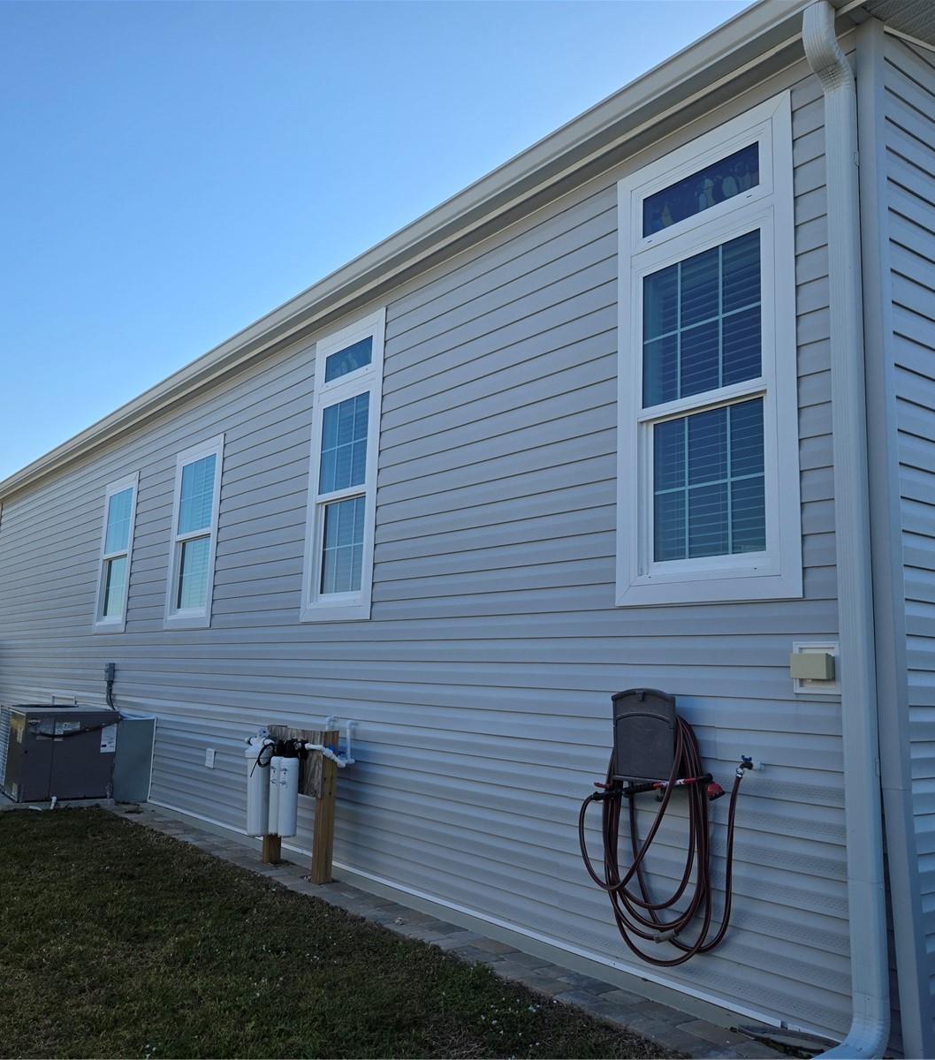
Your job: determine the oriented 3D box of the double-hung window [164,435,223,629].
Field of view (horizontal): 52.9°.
[{"bbox_3d":[-2.481,0.058,8.554,0.090,1.699,1.101,8,-11,-37],"label":"double-hung window"}]

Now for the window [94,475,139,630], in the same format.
[{"bbox_3d":[-3.831,0.292,10.274,0.090,1.683,1.088,8,-11,-37],"label":"window"}]

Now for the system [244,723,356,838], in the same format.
[{"bbox_3d":[-1.156,1.659,6.206,0.288,0.656,1.040,8,-11,-37],"label":"system"}]

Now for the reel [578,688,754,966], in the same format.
[{"bbox_3d":[0.788,1.211,3.856,0.224,1.091,0.797,8,-11,-37],"label":"reel"}]

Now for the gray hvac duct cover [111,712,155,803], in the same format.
[{"bbox_3d":[-3.311,2.155,8.968,0.304,0.771,0.848,8,-11,-37],"label":"gray hvac duct cover"}]

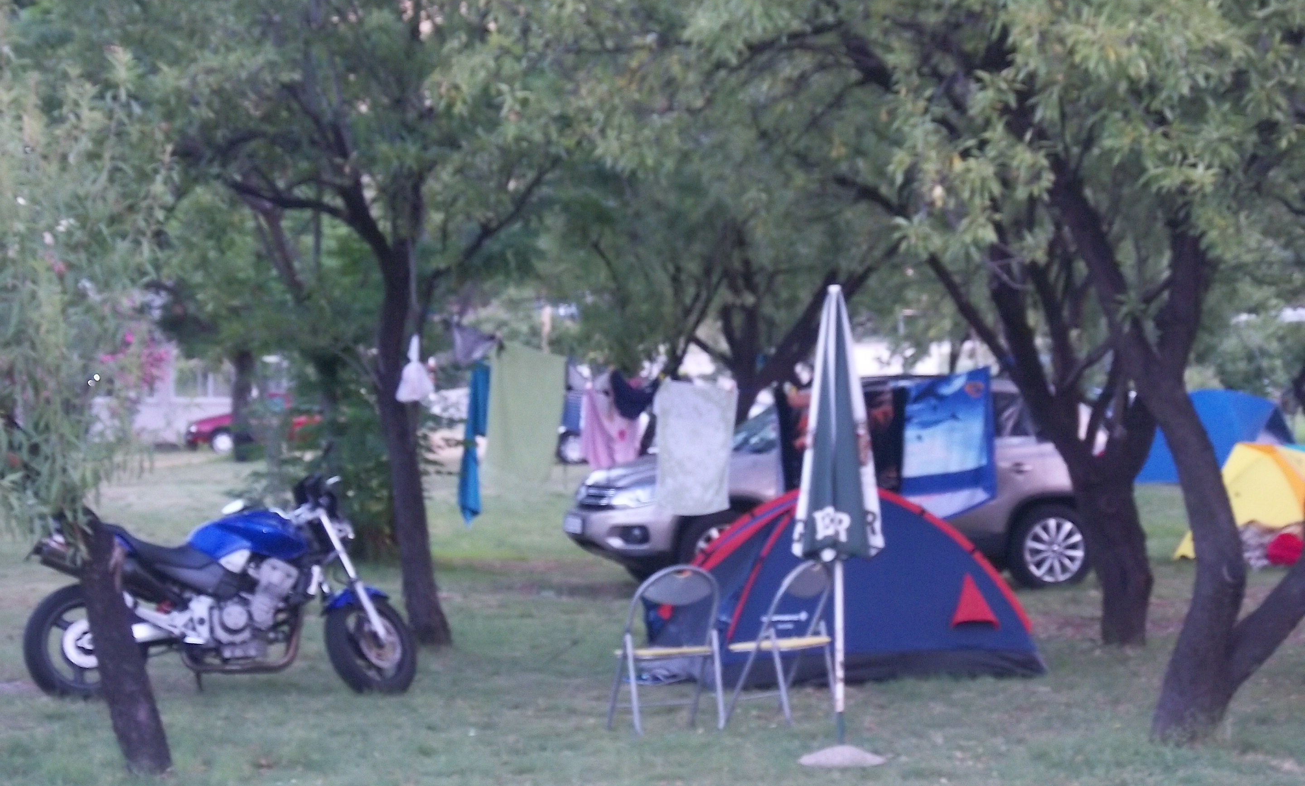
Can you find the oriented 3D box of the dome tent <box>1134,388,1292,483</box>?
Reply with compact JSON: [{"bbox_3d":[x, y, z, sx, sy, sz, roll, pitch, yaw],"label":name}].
[{"bbox_3d":[8.447,0.652,50.500,2.500,1.400,2.200,0,0,30],"label":"dome tent"}]

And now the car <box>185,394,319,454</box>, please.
[{"bbox_3d":[-8.489,0.718,75.000,3.950,1.400,1.660,0,0,-12],"label":"car"}]

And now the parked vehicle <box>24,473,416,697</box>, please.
[{"bbox_3d":[-2.182,0.989,17.000,2.040,1.150,0.760,0,0,-3],"label":"parked vehicle"}]

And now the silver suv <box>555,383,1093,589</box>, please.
[{"bbox_3d":[1.530,0.688,25.600,4.430,1.670,1.830,0,0,-18],"label":"silver suv"}]

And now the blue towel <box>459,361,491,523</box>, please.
[{"bbox_3d":[-1.092,0.310,20.600,0.200,1.000,0.120,0,0,0],"label":"blue towel"}]

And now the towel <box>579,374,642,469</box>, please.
[{"bbox_3d":[-0.259,0.171,20.800,0.380,0.610,0.100,0,0,0],"label":"towel"}]

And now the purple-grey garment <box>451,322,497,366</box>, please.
[{"bbox_3d":[-1.095,-0.300,20.600,0.280,0.270,0.090,0,0,0],"label":"purple-grey garment"}]

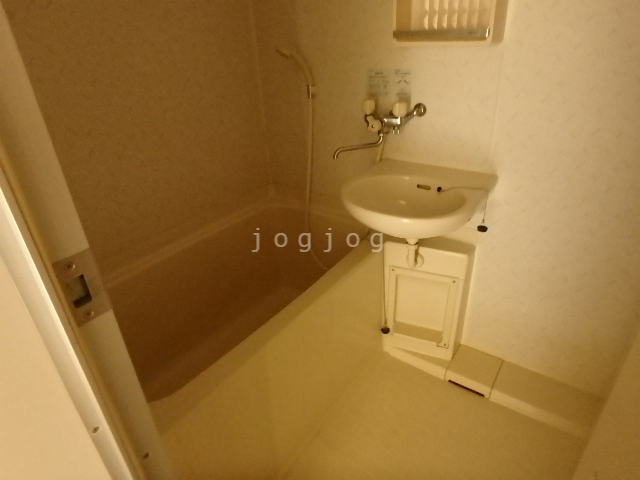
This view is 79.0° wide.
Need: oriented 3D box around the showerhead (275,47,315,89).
[{"bbox_3d":[-0.085,-0.610,1.385,0.140,0.145,0.060,-17,29,-25],"label":"showerhead"}]

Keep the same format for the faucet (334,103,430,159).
[{"bbox_3d":[0.196,-0.366,1.271,0.222,0.168,0.250,15,32,33],"label":"faucet"}]

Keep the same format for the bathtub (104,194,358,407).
[{"bbox_3d":[-0.273,0.312,1.339,0.638,0.499,1.123,15,32,32],"label":"bathtub"}]

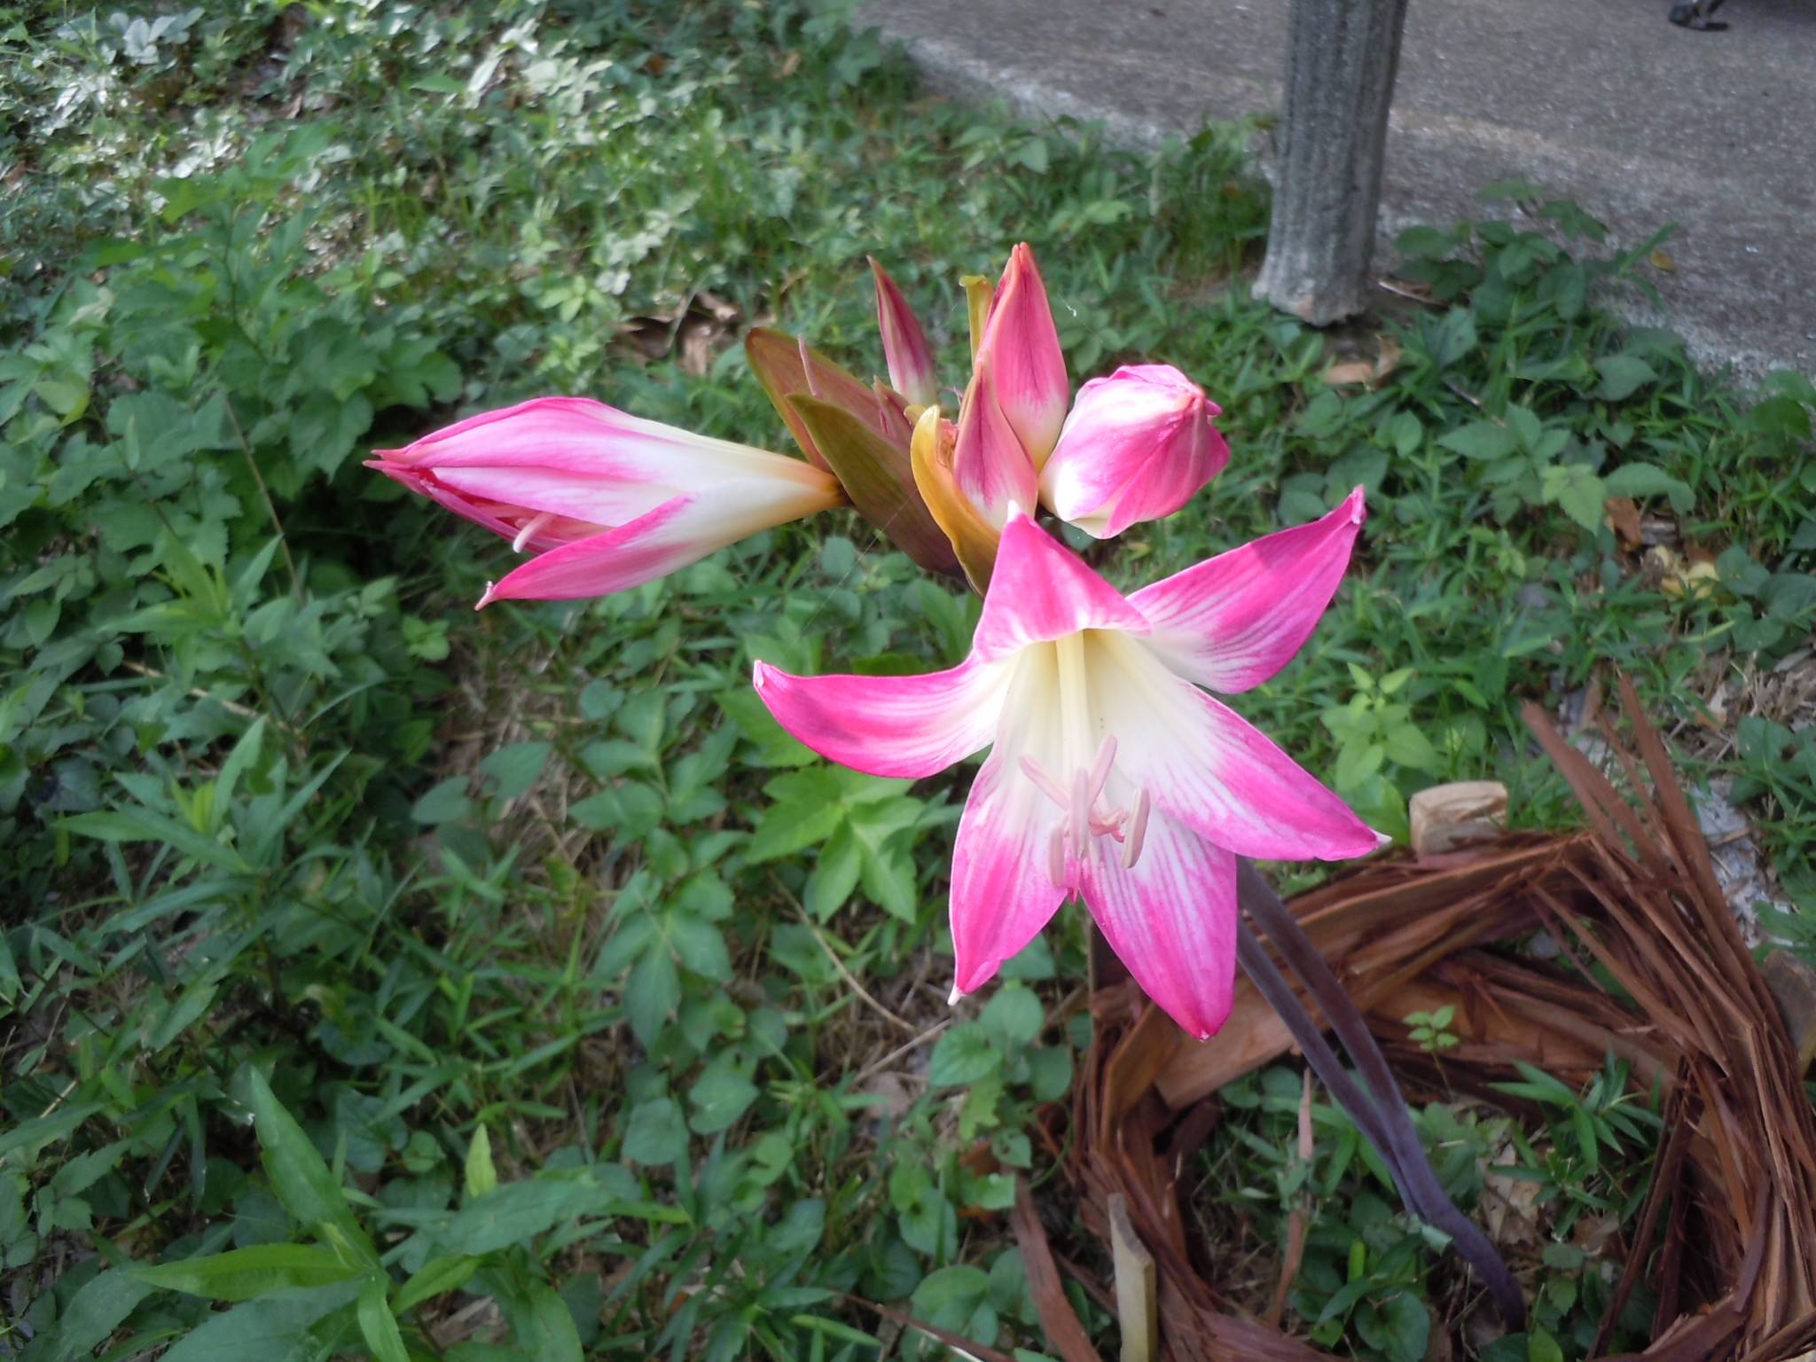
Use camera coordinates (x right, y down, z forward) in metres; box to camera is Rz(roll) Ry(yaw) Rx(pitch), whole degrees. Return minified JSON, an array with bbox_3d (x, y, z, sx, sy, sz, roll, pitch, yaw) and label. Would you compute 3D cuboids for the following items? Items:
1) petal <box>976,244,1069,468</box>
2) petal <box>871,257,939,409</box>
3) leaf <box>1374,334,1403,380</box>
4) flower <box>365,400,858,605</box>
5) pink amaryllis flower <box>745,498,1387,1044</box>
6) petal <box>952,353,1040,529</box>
[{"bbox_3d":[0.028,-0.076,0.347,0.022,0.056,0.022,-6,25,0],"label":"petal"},{"bbox_3d":[-0.002,-0.084,0.357,0.014,0.046,0.014,-19,24,0],"label":"petal"},{"bbox_3d":[0.490,-0.330,1.500,0.032,0.030,0.052,-1,35,0],"label":"leaf"},{"bbox_3d":[-0.068,-0.042,0.335,0.105,0.046,0.048,-3,35,0],"label":"flower"},{"bbox_3d":[0.030,0.010,0.297,0.113,0.104,0.080,-1,24,0],"label":"pink amaryllis flower"},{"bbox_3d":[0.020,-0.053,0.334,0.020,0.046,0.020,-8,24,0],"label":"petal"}]

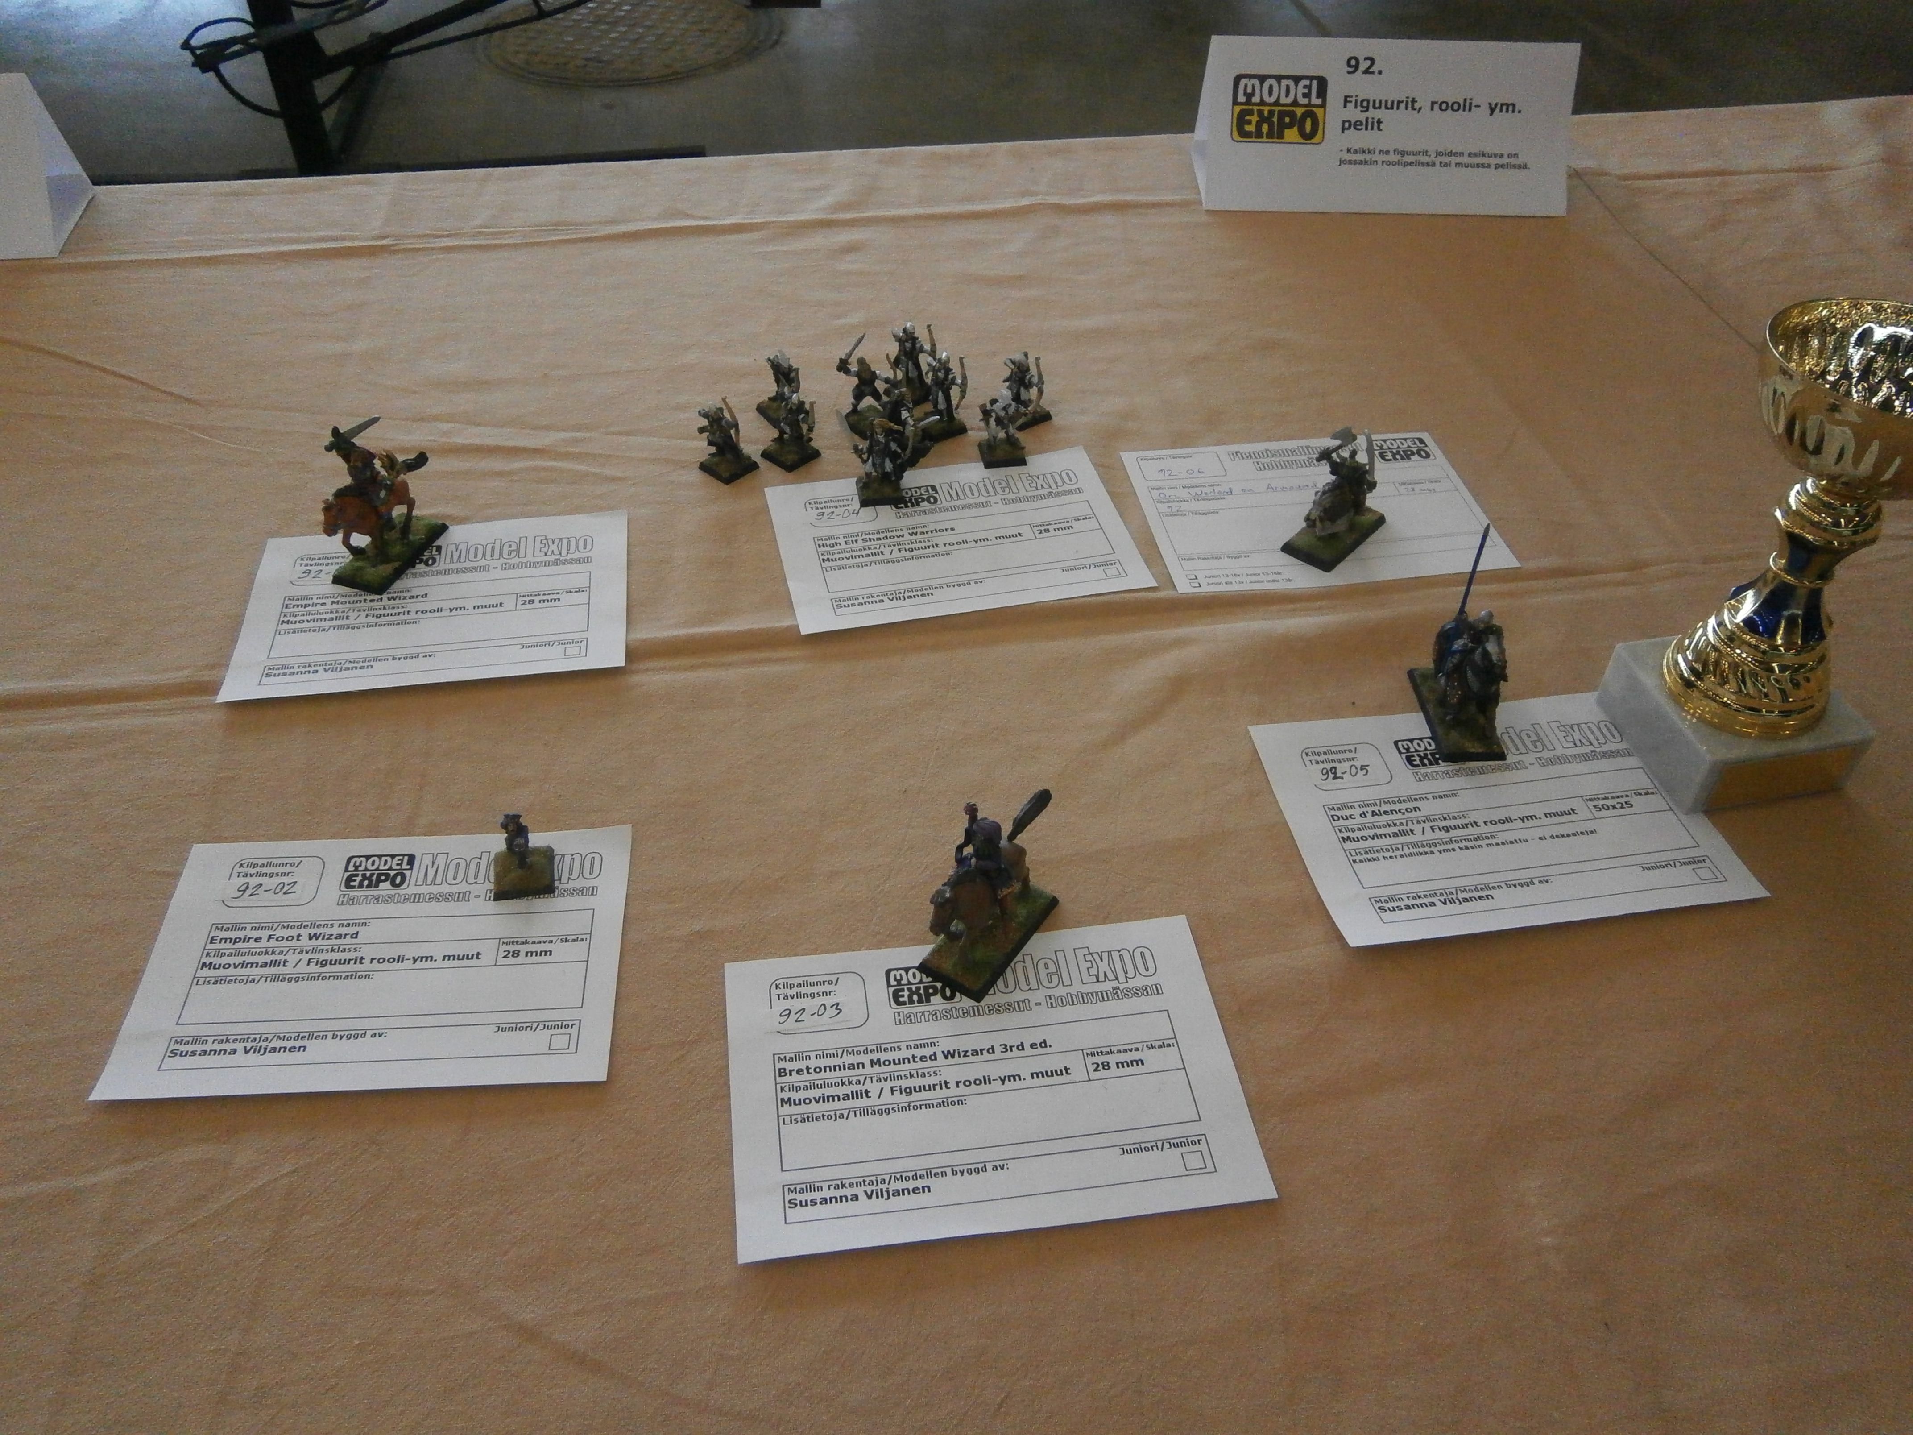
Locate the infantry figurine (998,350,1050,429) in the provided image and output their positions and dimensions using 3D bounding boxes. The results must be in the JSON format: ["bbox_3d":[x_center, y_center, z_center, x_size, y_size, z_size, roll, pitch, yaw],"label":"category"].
[{"bbox_3d":[0.034,-0.160,0.687,0.024,0.035,0.022,-20,49,-21],"label":"infantry figurine"}]

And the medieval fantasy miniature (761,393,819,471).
[{"bbox_3d":[-0.075,-0.131,0.644,0.021,0.033,0.021,31,52,27],"label":"medieval fantasy miniature"}]

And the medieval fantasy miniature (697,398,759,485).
[{"bbox_3d":[-0.104,-0.128,0.650,0.023,0.036,0.022,-33,54,-30],"label":"medieval fantasy miniature"}]

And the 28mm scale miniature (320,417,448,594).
[{"bbox_3d":[-0.234,-0.090,0.575,0.027,0.064,0.050,15,46,13],"label":"28mm scale miniature"}]

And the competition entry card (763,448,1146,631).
[{"bbox_3d":[-0.001,-0.080,0.614,0.149,0.004,0.101,-9,46,-11],"label":"competition entry card"}]

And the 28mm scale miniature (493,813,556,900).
[{"bbox_3d":[-0.144,0.042,0.469,0.020,0.030,0.020,-5,45,-6],"label":"28mm scale miniature"}]

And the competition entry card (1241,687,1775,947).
[{"bbox_3d":[0.198,0.032,0.522,0.153,0.002,0.102,-6,45,-7],"label":"competition entry card"}]

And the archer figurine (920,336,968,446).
[{"bbox_3d":[-0.007,-0.152,0.677,0.025,0.036,0.022,-20,49,-21],"label":"archer figurine"}]

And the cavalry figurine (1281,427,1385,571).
[{"bbox_3d":[0.163,-0.096,0.600,0.026,0.054,0.048,32,52,27],"label":"cavalry figurine"}]

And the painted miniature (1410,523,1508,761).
[{"bbox_3d":[0.194,-0.032,0.525,0.026,0.088,0.051,-1,45,-3],"label":"painted miniature"}]

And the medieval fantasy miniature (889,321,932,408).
[{"bbox_3d":[-0.023,-0.169,0.678,0.022,0.040,0.021,-21,49,-22],"label":"medieval fantasy miniature"}]

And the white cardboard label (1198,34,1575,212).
[{"bbox_3d":[0.252,-0.354,0.843,0.211,0.083,0.084,1,45,-1],"label":"white cardboard label"}]

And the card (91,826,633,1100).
[{"bbox_3d":[-0.186,0.076,0.467,0.153,0.002,0.102,-2,45,-3],"label":"card"}]

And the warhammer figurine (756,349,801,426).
[{"bbox_3d":[-0.083,-0.159,0.683,0.023,0.035,0.022,-22,49,-22],"label":"warhammer figurine"}]

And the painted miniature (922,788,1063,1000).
[{"bbox_3d":[0.014,0.048,0.457,0.026,0.064,0.056,26,50,23],"label":"painted miniature"}]

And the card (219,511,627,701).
[{"bbox_3d":[-0.209,-0.049,0.577,0.149,0.004,0.101,-5,45,-7],"label":"card"}]

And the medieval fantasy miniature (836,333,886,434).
[{"bbox_3d":[-0.038,-0.153,0.659,0.026,0.045,0.021,-11,46,-13],"label":"medieval fantasy miniature"}]

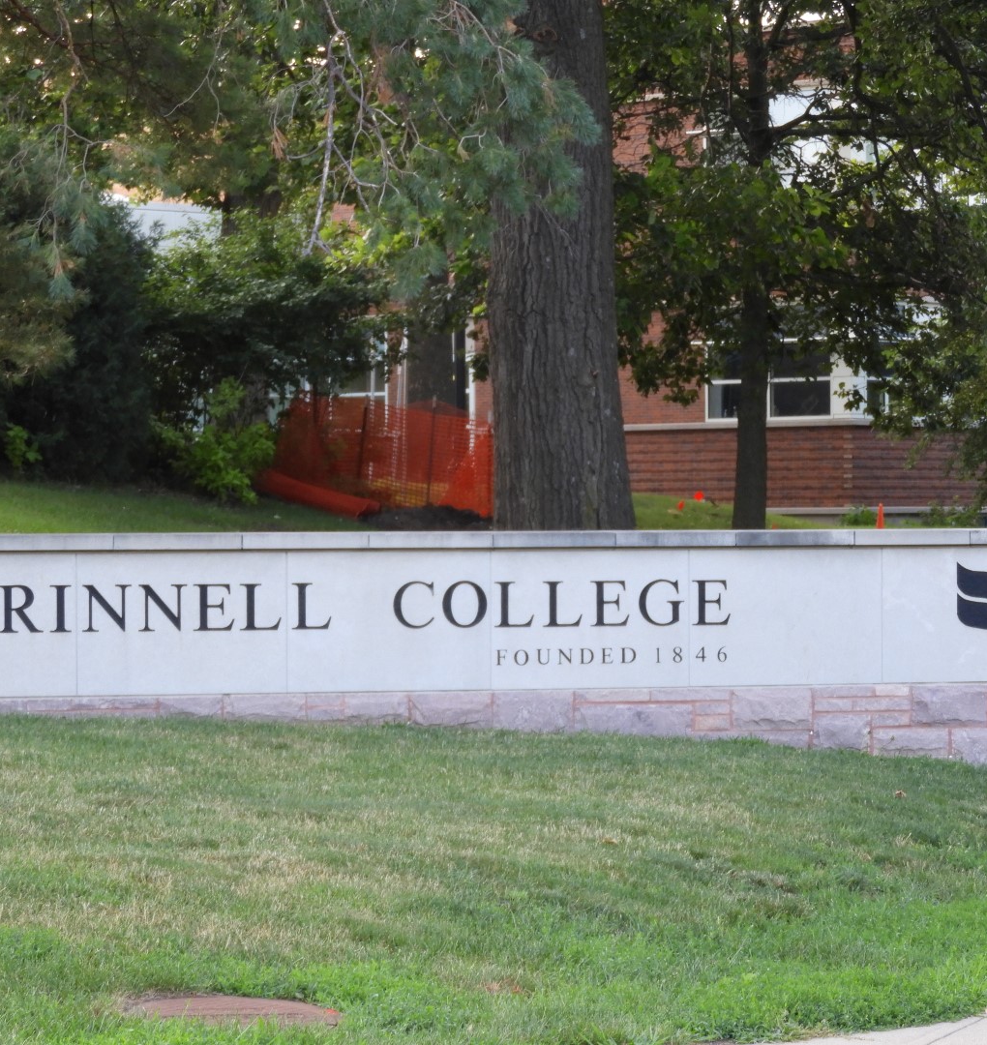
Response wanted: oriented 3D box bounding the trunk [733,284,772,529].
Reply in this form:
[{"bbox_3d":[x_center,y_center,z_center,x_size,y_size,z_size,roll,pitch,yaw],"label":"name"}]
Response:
[{"bbox_3d":[2.814,-1.179,46.000,0.390,2.850,0.370,0,0,0],"label":"trunk"}]

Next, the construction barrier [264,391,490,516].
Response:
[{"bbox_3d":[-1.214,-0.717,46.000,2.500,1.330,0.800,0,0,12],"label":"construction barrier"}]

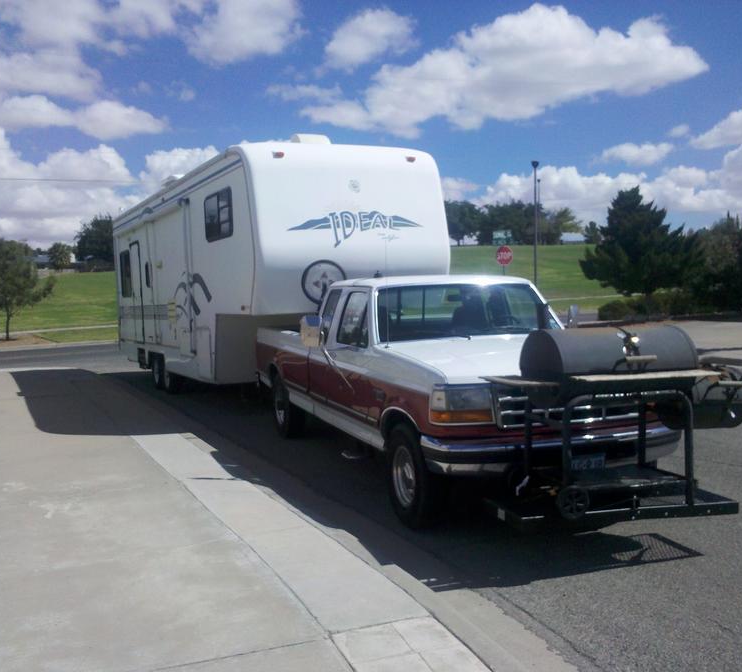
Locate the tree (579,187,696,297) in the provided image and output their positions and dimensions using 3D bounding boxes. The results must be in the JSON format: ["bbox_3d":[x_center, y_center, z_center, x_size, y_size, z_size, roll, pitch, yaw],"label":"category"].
[{"bbox_3d":[10.952,-3.472,32.000,4.800,5.350,4.800,-1,3,0],"label":"tree"}]

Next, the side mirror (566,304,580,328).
[{"bbox_3d":[1.936,-0.187,7.480,0.180,0.250,0.100,-3,4,-20],"label":"side mirror"}]

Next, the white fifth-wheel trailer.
[{"bbox_3d":[-2.375,-0.855,13.969,2.500,3.740,10.400,-3,4,-26],"label":"white fifth-wheel trailer"}]

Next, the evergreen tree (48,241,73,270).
[{"bbox_3d":[-41.868,-10.720,105.000,3.500,3.800,3.500,-1,3,0],"label":"evergreen tree"}]

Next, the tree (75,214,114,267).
[{"bbox_3d":[-36.070,-12.810,105.000,7.000,7.000,7.000,-1,3,0],"label":"tree"}]

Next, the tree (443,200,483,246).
[{"bbox_3d":[11.799,-15.304,105.000,6.200,6.000,6.200,-1,3,0],"label":"tree"}]

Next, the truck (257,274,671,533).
[{"bbox_3d":[0.400,0.356,8.139,2.100,1.880,5.970,-3,4,-20],"label":"truck"}]

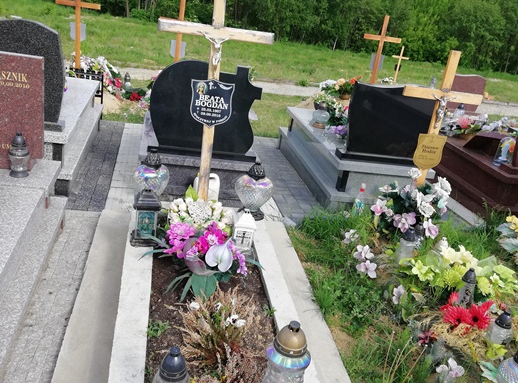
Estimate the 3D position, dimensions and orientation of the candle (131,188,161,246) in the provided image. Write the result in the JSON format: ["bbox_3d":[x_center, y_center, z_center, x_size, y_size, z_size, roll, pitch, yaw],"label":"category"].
[{"bbox_3d":[-0.561,0.121,2.727,0.140,0.285,0.140,4,21,-11],"label":"candle"}]

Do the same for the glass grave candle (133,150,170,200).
[{"bbox_3d":[-0.600,-0.024,3.017,0.240,0.335,0.140,4,21,-11],"label":"glass grave candle"}]

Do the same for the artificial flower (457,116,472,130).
[{"bbox_3d":[1.986,-0.657,5.207,0.140,0.130,0.120,4,21,-11],"label":"artificial flower"}]

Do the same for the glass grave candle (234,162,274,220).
[{"bbox_3d":[-0.014,-0.007,3.195,0.240,0.335,0.140,4,21,-11],"label":"glass grave candle"}]

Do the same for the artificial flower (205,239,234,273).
[{"bbox_3d":[-0.197,0.319,2.684,0.140,0.150,0.060,4,-20,-11],"label":"artificial flower"}]

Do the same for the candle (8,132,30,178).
[{"bbox_3d":[-1.253,-0.196,2.812,0.112,0.235,0.112,4,21,-11],"label":"candle"}]

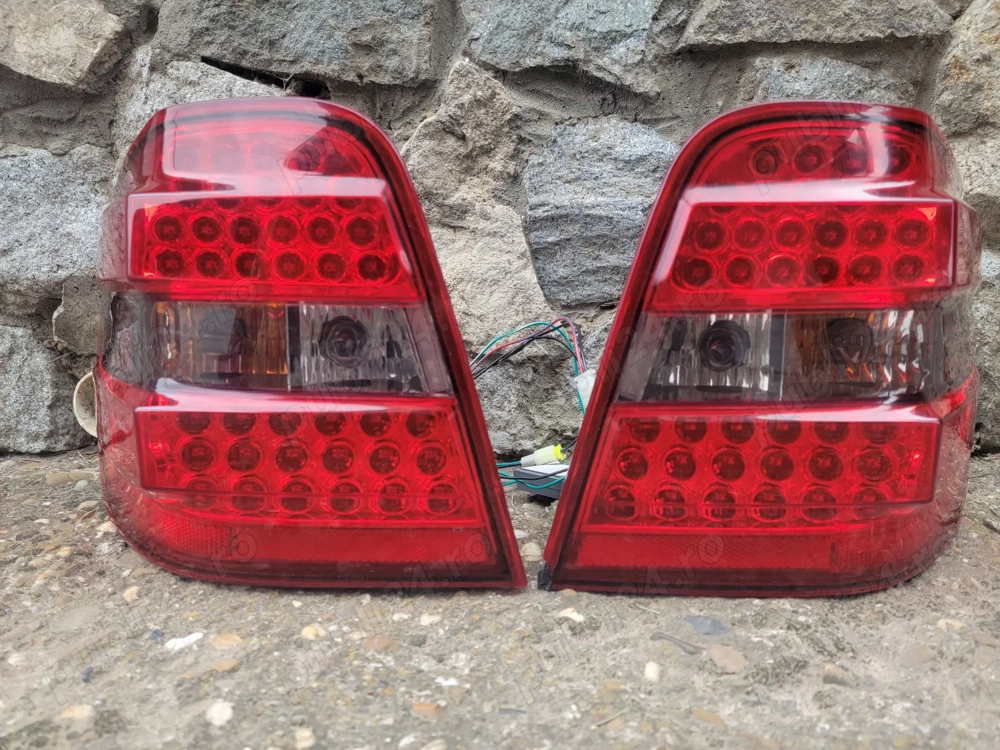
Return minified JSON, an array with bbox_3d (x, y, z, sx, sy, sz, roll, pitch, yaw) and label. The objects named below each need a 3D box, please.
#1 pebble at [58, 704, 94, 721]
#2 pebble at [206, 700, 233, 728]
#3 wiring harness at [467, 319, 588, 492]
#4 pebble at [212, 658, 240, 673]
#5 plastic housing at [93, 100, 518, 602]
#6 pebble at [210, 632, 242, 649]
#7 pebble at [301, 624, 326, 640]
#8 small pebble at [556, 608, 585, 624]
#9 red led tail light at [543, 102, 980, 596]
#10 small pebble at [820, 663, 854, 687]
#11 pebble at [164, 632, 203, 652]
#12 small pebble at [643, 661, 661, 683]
[{"bbox_3d":[-0.256,0.204,0.419,0.021,0.006,0.012,0,8,0],"label":"pebble"},{"bbox_3d":[-0.169,0.204,0.417,0.016,0.009,0.019,0,8,0],"label":"pebble"},{"bbox_3d":[0.035,0.031,0.814,0.170,0.205,0.120,0,8,0],"label":"wiring harness"},{"bbox_3d":[-0.185,0.197,0.469,0.018,0.006,0.011,0,8,0],"label":"pebble"},{"bbox_3d":[-0.163,-0.032,0.658,0.355,0.400,0.200,-1,9,-4],"label":"plastic housing"},{"bbox_3d":[-0.197,0.192,0.500,0.022,0.007,0.013,0,8,0],"label":"pebble"},{"bbox_3d":[-0.138,0.190,0.511,0.016,0.007,0.014,0,8,0],"label":"pebble"},{"bbox_3d":[0.054,0.186,0.535,0.020,0.008,0.014,0,8,0],"label":"small pebble"},{"bbox_3d":[0.197,-0.031,0.653,0.355,0.400,0.200,1,9,4],"label":"red led tail light"},{"bbox_3d":[0.222,0.197,0.456,0.021,0.010,0.019,0,8,0],"label":"small pebble"},{"bbox_3d":[-0.226,0.192,0.496,0.027,0.009,0.018,0,8,0],"label":"pebble"},{"bbox_3d":[0.101,0.198,0.462,0.011,0.006,0.016,0,8,0],"label":"small pebble"}]

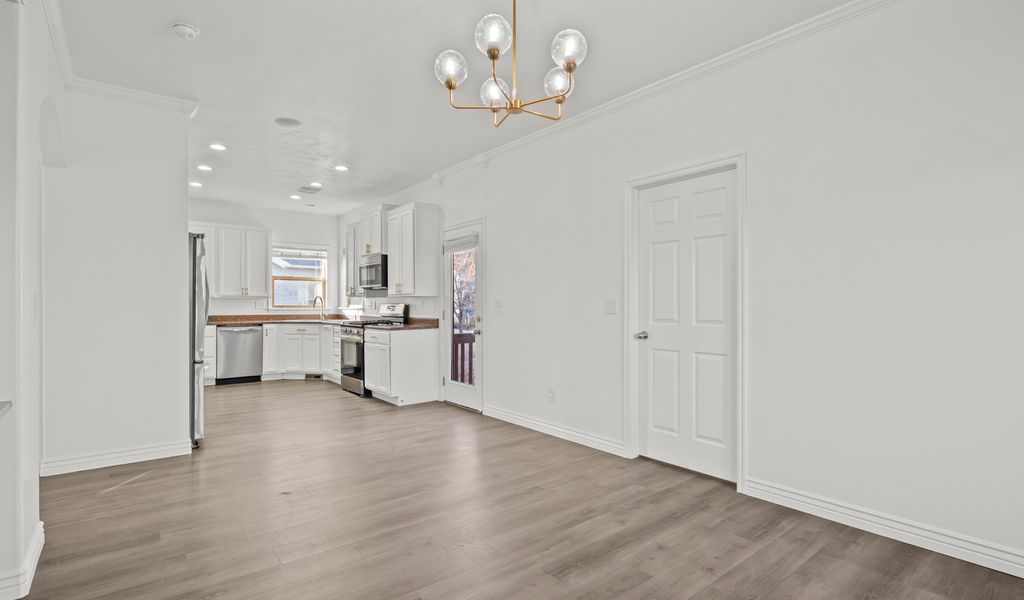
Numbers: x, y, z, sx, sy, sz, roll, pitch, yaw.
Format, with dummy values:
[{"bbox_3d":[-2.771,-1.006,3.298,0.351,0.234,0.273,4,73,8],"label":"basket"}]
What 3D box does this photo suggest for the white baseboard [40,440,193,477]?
[{"bbox_3d":[-2.842,1.139,3.448,0.846,0.110,0.025,0,-1,-36],"label":"white baseboard"}]

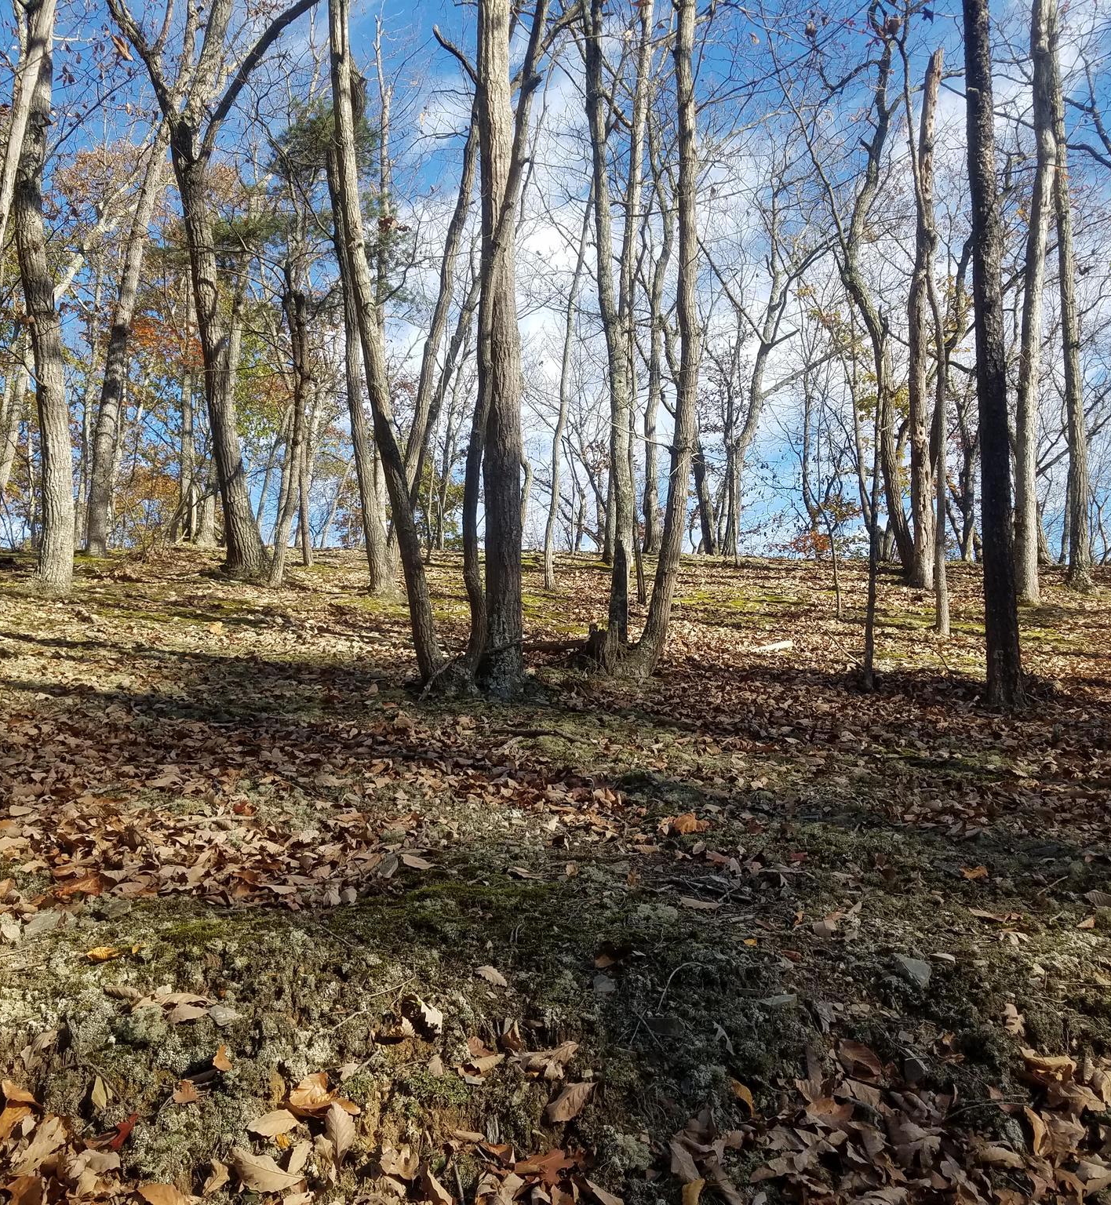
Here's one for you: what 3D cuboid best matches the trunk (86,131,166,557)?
[{"bbox_3d":[-7.877,-4.826,22.259,0.394,8.007,0.394,7,-4,0],"label":"trunk"}]

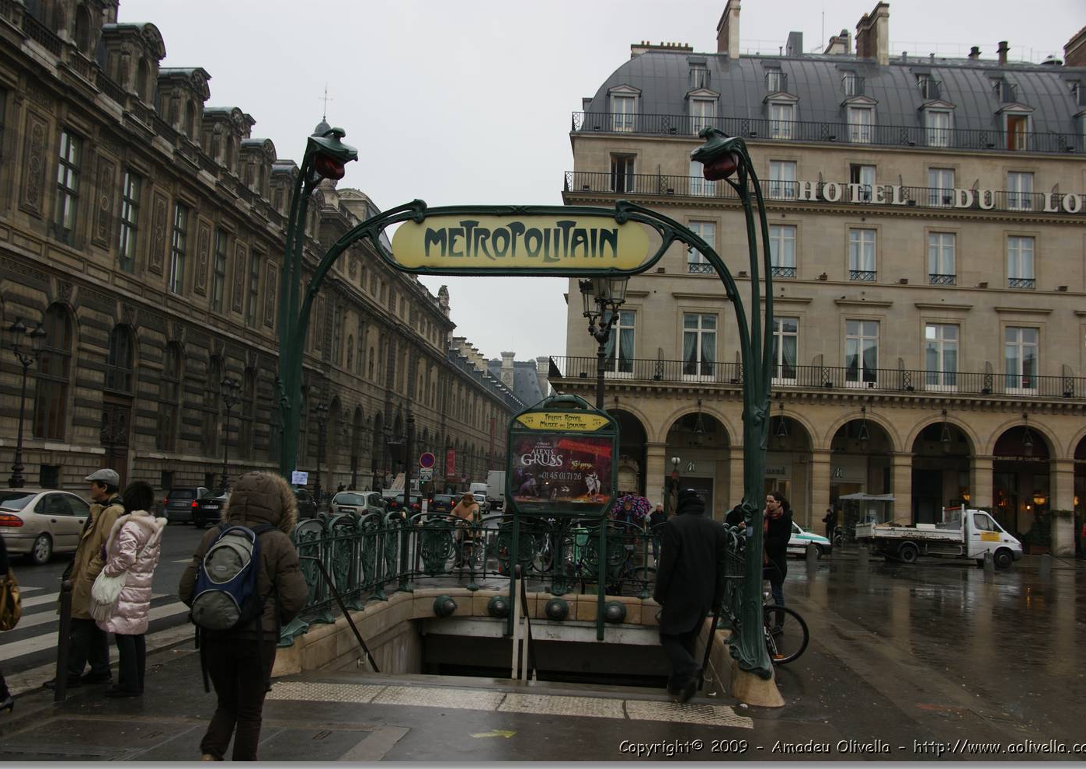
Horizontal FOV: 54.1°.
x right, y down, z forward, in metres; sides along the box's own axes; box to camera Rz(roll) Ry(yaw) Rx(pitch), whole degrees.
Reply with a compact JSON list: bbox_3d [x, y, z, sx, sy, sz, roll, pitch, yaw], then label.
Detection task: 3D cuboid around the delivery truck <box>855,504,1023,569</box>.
[{"bbox_3d":[15.458,5.899,41.678,5.850,2.380,2.050,2,-6,0],"label":"delivery truck"}]

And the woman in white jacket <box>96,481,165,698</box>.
[{"bbox_3d":[-3.061,1.498,7.876,0.430,1.570,0.450,1,-6,12],"label":"woman in white jacket"}]

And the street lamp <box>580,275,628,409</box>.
[{"bbox_3d":[1.137,0.720,21.041,1.050,6.250,1.050,2,-6,0],"label":"street lamp"}]

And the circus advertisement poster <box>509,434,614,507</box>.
[{"bbox_3d":[0.241,1.115,13.860,1.320,0.930,0.060,2,-6,5],"label":"circus advertisement poster"}]

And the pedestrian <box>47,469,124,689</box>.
[{"bbox_3d":[-3.651,1.549,8.575,0.520,1.720,0.480,2,-6,-2],"label":"pedestrian"}]

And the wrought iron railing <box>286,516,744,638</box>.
[{"bbox_3d":[-0.092,1.963,11.311,4.000,1.020,4.900,2,-6,5],"label":"wrought iron railing"}]

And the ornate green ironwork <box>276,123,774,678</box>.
[{"bbox_3d":[-0.120,0.003,8.996,4.000,4.420,0.900,2,-6,6],"label":"ornate green ironwork"}]

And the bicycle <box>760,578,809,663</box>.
[{"bbox_3d":[2.398,2.516,11.801,0.580,1.030,1.680,3,-6,-10],"label":"bicycle"}]

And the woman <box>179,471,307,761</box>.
[{"bbox_3d":[-1.675,1.363,6.043,0.650,1.730,0.560,2,-6,6],"label":"woman"}]

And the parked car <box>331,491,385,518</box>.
[{"bbox_3d":[-7.799,5.274,44.966,1.650,1.450,3.900,2,-6,5],"label":"parked car"}]

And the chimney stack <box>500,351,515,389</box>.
[{"bbox_3d":[-11.458,-4.261,350.000,4.600,13.500,3.200,2,-6,5],"label":"chimney stack"}]

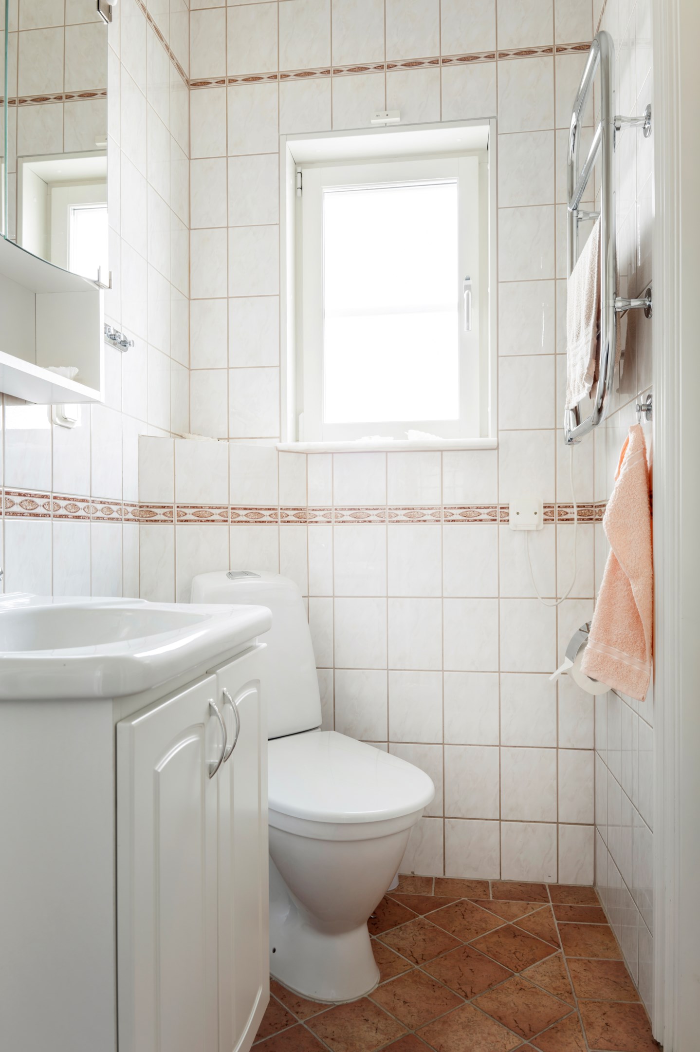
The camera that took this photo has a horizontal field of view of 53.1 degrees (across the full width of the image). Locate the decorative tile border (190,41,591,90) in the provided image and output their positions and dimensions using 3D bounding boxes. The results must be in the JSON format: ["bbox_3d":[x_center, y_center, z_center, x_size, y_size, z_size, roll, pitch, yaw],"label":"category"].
[{"bbox_3d":[0.092,-1.274,1.952,1.120,0.025,0.010,0,0,8],"label":"decorative tile border"}]

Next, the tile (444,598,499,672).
[{"bbox_3d":[0.333,0.298,1.922,0.149,0.199,0.010,0,0,8],"label":"tile"}]

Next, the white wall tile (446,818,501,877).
[{"bbox_3d":[0.335,0.883,1.924,0.149,0.159,0.010,0,0,8],"label":"white wall tile"}]

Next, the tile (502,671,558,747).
[{"bbox_3d":[0.484,0.499,1.901,0.149,0.199,0.010,0,0,8],"label":"tile"}]

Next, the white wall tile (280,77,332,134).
[{"bbox_3d":[-0.126,-1.185,1.983,0.150,0.146,0.009,0,0,8],"label":"white wall tile"}]

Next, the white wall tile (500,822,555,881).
[{"bbox_3d":[0.485,0.880,1.897,0.150,0.159,0.009,0,0,8],"label":"white wall tile"}]

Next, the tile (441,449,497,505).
[{"bbox_3d":[0.331,-0.132,1.921,0.149,0.145,0.010,0,0,8],"label":"tile"}]

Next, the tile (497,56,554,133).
[{"bbox_3d":[0.476,-1.162,1.898,0.149,0.196,0.010,0,0,8],"label":"tile"}]

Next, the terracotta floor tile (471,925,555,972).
[{"bbox_3d":[0.376,0.975,1.614,0.140,0.010,0.140,0,0,-37],"label":"terracotta floor tile"}]

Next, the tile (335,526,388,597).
[{"bbox_3d":[0.030,0.097,1.957,0.149,0.199,0.009,0,0,8],"label":"tile"}]

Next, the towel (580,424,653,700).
[{"bbox_3d":[0.518,0.062,1.386,0.111,0.515,0.237,0,0,8],"label":"towel"}]

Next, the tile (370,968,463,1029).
[{"bbox_3d":[0.133,0.971,1.437,0.143,0.010,0.143,0,0,-37],"label":"tile"}]

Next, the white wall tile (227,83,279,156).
[{"bbox_3d":[-0.276,-1.159,2.004,0.149,0.199,0.010,0,0,8],"label":"white wall tile"}]

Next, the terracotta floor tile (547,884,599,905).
[{"bbox_3d":[0.581,0.965,1.822,0.123,0.010,0.092,0,0,8],"label":"terracotta floor tile"}]

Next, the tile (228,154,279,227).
[{"bbox_3d":[-0.278,-0.964,2.017,0.149,0.200,0.010,0,0,8],"label":"tile"}]

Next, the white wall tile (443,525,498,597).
[{"bbox_3d":[0.331,0.097,1.918,0.150,0.199,0.009,0,0,8],"label":"white wall tile"}]

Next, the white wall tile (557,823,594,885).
[{"bbox_3d":[0.610,0.882,1.885,0.095,0.159,0.010,0,0,8],"label":"white wall tile"}]

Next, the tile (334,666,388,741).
[{"bbox_3d":[0.032,0.498,1.957,0.149,0.199,0.009,0,0,8],"label":"tile"}]

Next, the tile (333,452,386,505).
[{"bbox_3d":[0.029,-0.130,1.962,0.150,0.149,0.009,0,0,8],"label":"tile"}]

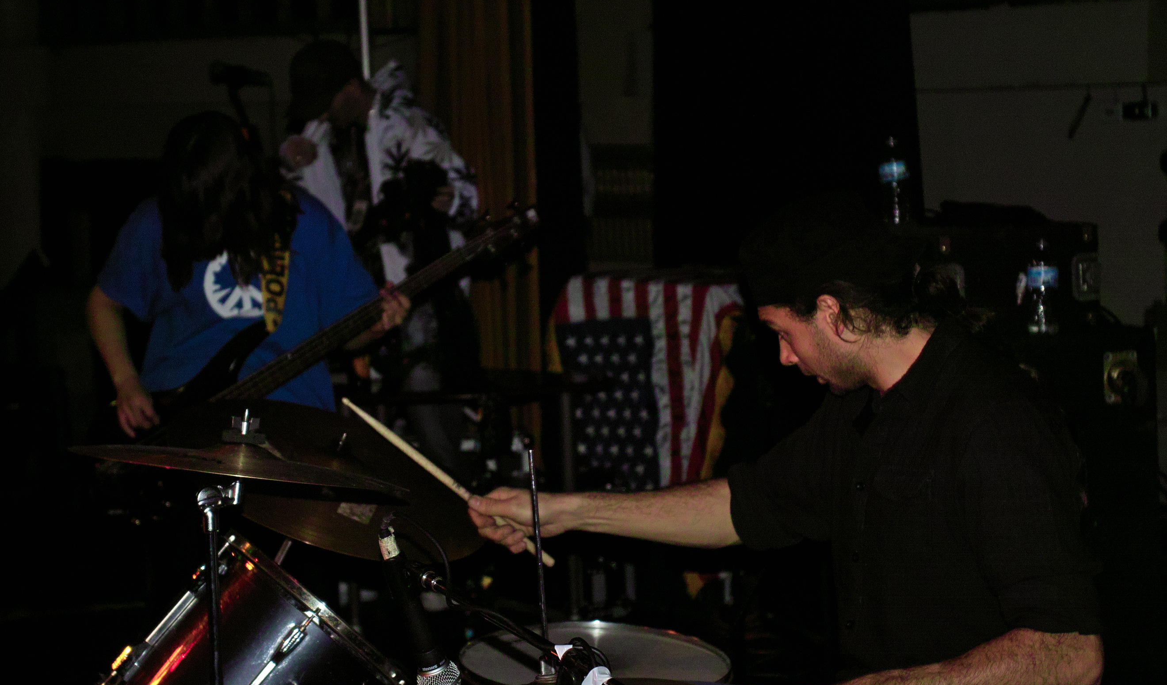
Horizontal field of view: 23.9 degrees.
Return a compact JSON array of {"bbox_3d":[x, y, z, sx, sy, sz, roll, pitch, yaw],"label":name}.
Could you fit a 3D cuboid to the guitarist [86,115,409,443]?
[{"bbox_3d":[-0.645,0.298,5.520,0.640,1.520,0.480,-2,4,-3],"label":"guitarist"}]

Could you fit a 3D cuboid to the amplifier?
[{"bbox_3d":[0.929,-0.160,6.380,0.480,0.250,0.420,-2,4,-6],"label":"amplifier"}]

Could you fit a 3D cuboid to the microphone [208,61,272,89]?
[{"bbox_3d":[-0.741,-0.577,5.950,0.158,0.054,0.054,8,2,-12],"label":"microphone"}]

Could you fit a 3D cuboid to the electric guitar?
[{"bbox_3d":[-0.542,0.033,5.450,1.130,0.320,0.085,-31,-3,12],"label":"electric guitar"}]

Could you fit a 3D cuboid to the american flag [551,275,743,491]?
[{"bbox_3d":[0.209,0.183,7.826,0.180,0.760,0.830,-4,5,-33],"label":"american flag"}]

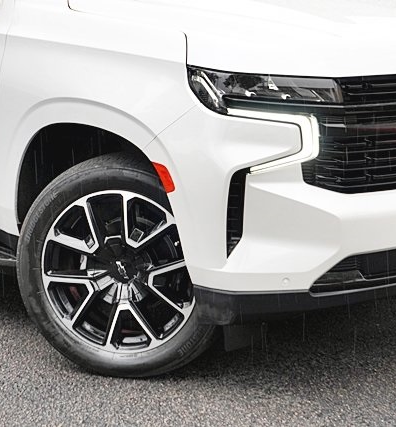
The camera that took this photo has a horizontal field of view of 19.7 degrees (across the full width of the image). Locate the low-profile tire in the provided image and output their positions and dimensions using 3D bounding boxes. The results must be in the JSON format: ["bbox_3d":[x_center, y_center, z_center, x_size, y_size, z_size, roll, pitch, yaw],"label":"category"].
[{"bbox_3d":[-0.247,0.190,4.232,0.830,0.830,0.283,1,10,16],"label":"low-profile tire"}]

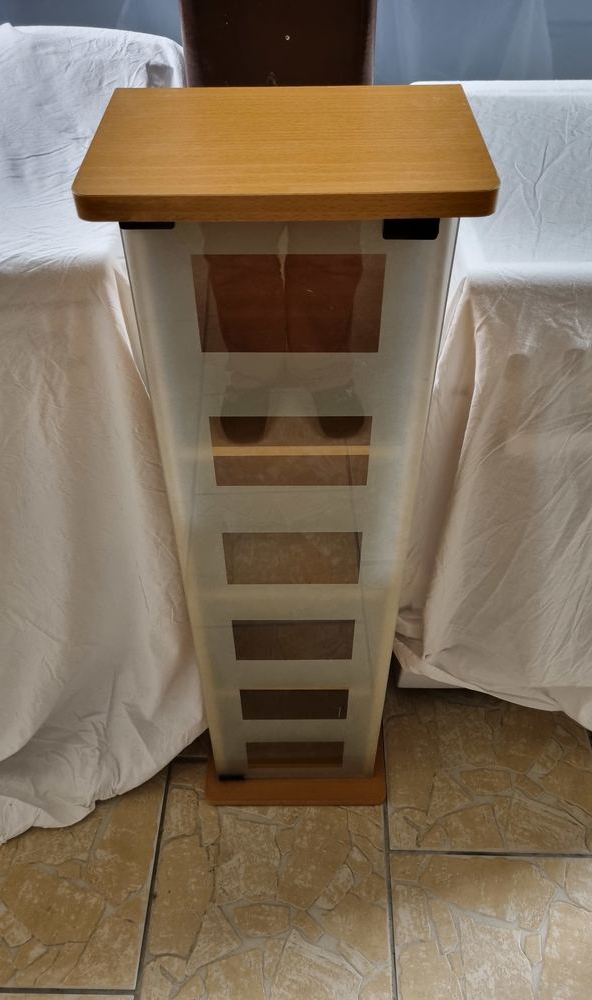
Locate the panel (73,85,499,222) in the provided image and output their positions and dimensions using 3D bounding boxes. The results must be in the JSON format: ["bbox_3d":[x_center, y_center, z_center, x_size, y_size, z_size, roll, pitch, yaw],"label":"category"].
[{"bbox_3d":[-0.006,-0.257,0.545,0.278,0.017,0.195,0,46,0],"label":"panel"}]

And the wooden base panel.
[{"bbox_3d":[0.001,0.392,1.212,0.278,0.017,0.195,0,46,0],"label":"wooden base panel"}]

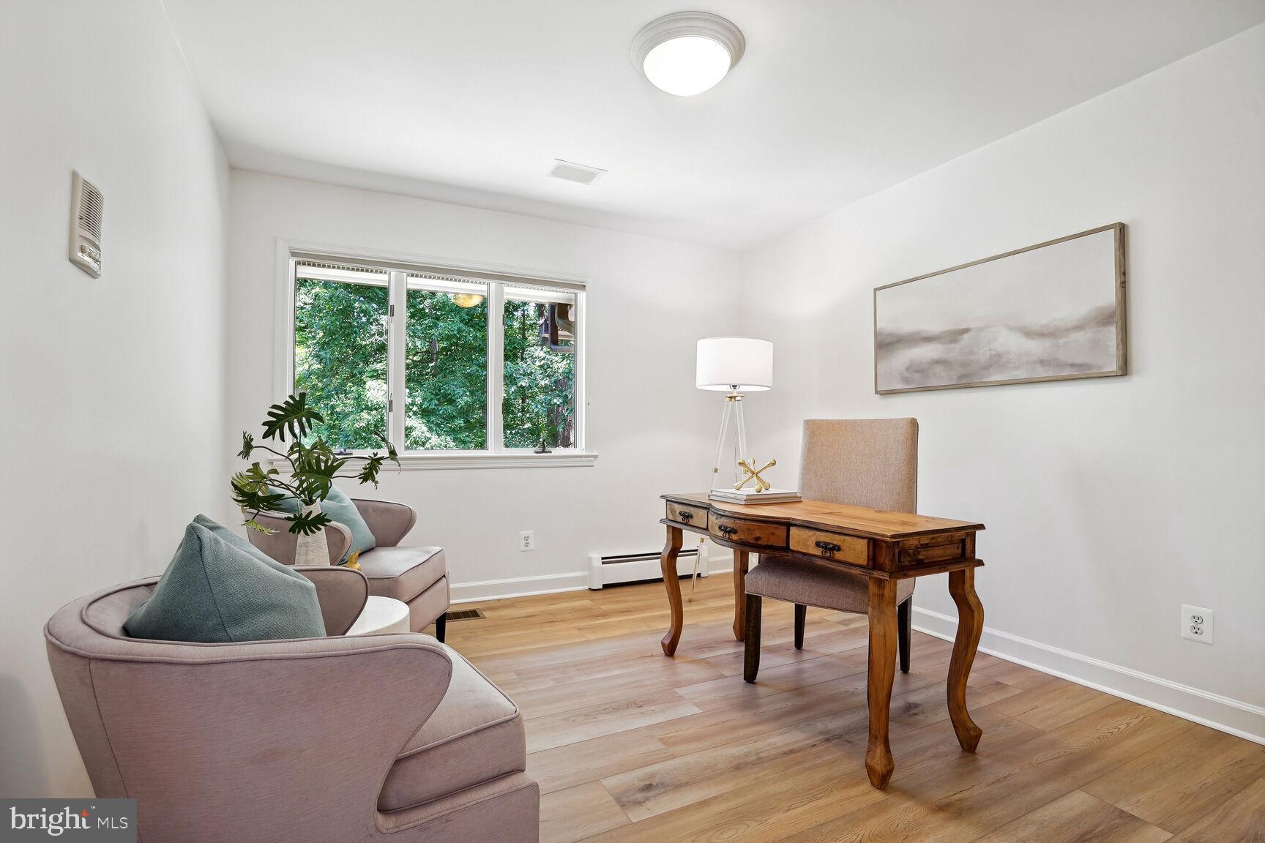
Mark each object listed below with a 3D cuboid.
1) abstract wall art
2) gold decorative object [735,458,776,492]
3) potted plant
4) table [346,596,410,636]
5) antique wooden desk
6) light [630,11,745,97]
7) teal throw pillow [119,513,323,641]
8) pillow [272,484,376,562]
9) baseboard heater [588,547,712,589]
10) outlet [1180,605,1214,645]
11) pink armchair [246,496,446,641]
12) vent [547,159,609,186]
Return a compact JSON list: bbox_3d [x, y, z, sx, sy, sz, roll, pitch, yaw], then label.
[{"bbox_3d":[1.648,-0.462,2.677,0.042,0.594,1.093,1,-1,-30],"label":"abstract wall art"},{"bbox_3d":[0.565,0.245,2.580,0.180,0.150,0.170,0,-1,12],"label":"gold decorative object"},{"bbox_3d":[-1.045,0.272,1.860,0.450,0.730,0.440,1,-1,-27],"label":"potted plant"},{"bbox_3d":[-0.981,0.870,1.839,0.470,0.455,0.470,1,-1,-27],"label":"table"},{"bbox_3d":[0.614,0.706,2.200,0.490,0.735,1.185,1,-1,-28],"label":"antique wooden desk"},{"bbox_3d":[0.199,-1.276,2.041,0.405,0.145,0.405,0,-1,0],"label":"light"},{"bbox_3d":[-0.737,0.391,1.062,0.190,0.430,0.460,-17,8,-33],"label":"teal throw pillow"},{"bbox_3d":[-1.377,0.456,2.540,0.170,0.440,0.470,-33,-1,-1],"label":"pillow"},{"bbox_3d":[0.123,1.000,3.900,0.890,0.217,0.085,1,-1,-24],"label":"baseboard heater"},{"bbox_3d":[2.061,0.743,2.052,0.008,0.125,0.082,1,-1,-30],"label":"outlet"},{"bbox_3d":[-1.243,0.705,2.445,0.740,0.735,0.740,0,-1,3],"label":"pink armchair"},{"bbox_3d":[-0.295,-1.323,3.012,0.290,0.015,0.195,1,-1,-26],"label":"vent"}]

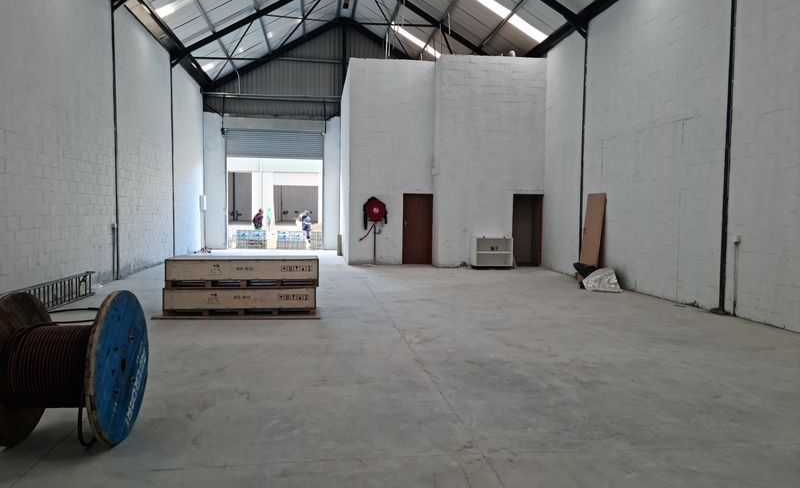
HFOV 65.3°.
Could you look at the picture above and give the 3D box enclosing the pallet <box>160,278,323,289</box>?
[{"bbox_3d":[-2.286,0.557,9.235,2.140,0.110,0.620,0,3,-8],"label":"pallet"}]

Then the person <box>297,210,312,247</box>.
[{"bbox_3d":[-4.263,-0.693,27.482,0.650,1.600,0.500,1,3,12],"label":"person"}]

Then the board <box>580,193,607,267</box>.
[{"bbox_3d":[4.459,-0.162,14.466,0.030,2.000,0.940,6,2,-8],"label":"board"}]

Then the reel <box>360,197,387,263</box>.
[{"bbox_3d":[-0.735,-0.373,17.724,0.750,1.920,0.300,0,3,-8],"label":"reel"}]

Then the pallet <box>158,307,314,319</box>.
[{"bbox_3d":[-2.333,0.978,9.232,2.170,0.125,0.640,0,3,-8],"label":"pallet"}]

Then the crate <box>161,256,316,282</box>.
[{"bbox_3d":[-2.284,0.351,9.223,2.140,0.306,0.620,0,3,-8],"label":"crate"}]

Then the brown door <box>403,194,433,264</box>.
[{"bbox_3d":[0.523,-0.421,18.050,0.860,2.030,0.070,0,3,-8],"label":"brown door"}]

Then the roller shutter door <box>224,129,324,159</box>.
[{"bbox_3d":[-4.746,-3.778,23.810,3.680,1.050,0.150,0,3,-8],"label":"roller shutter door"}]

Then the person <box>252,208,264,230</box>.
[{"bbox_3d":[-6.291,-0.738,27.715,0.480,1.640,0.500,0,3,-8],"label":"person"}]

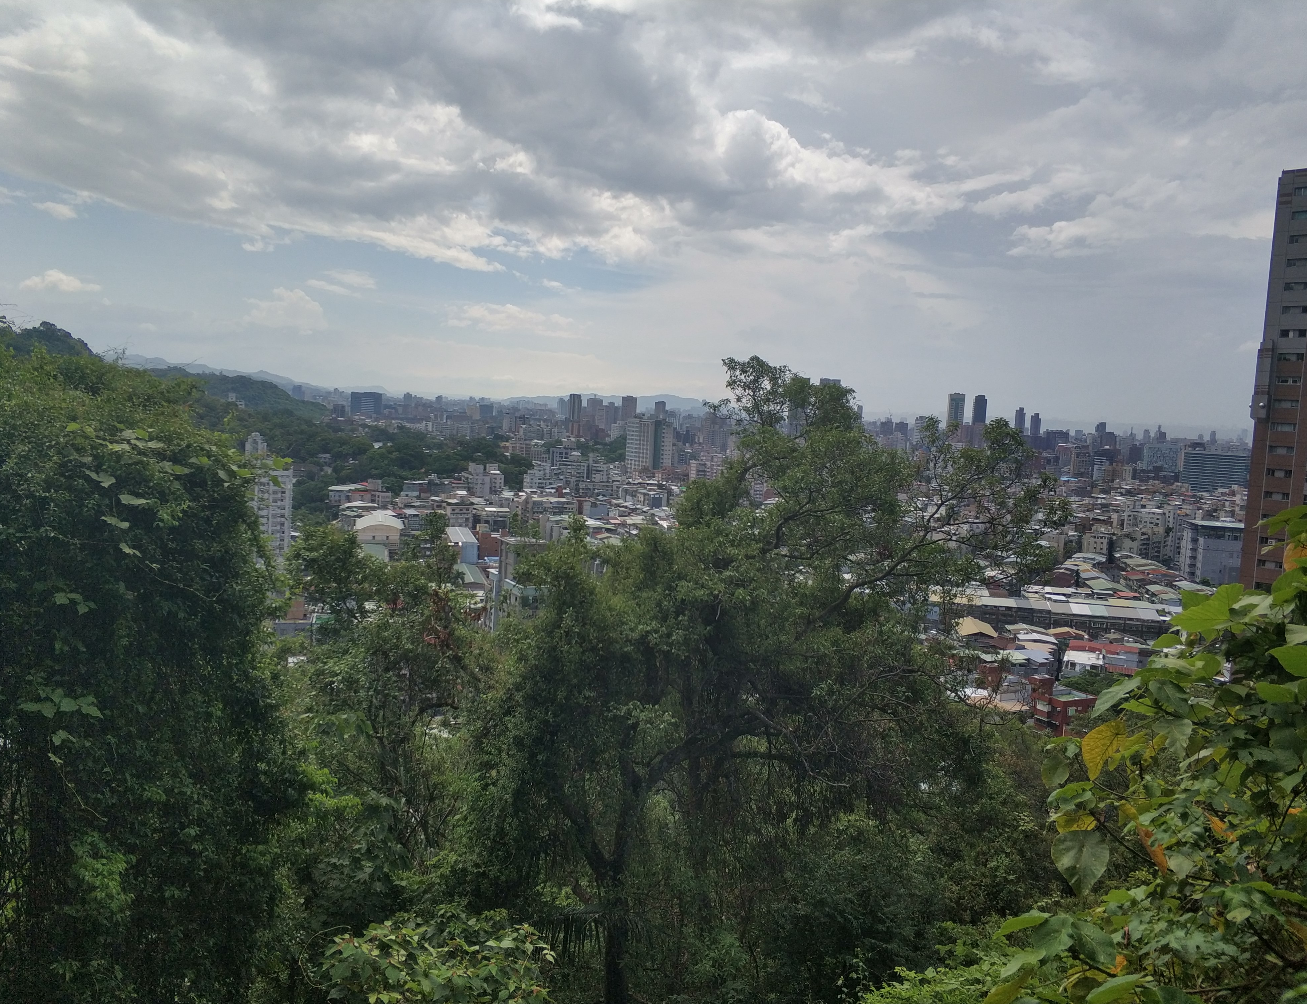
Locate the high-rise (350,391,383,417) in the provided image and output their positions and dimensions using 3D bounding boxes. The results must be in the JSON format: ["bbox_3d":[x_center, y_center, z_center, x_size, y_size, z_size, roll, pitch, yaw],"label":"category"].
[{"bbox_3d":[-588.180,-196.790,2150.000,61.590,53.740,32.000,2,6,-12],"label":"high-rise"}]

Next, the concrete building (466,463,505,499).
[{"bbox_3d":[-119.150,-12.640,740.000,21.940,29.620,16.000,0,6,-25],"label":"concrete building"}]

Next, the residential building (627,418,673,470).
[{"bbox_3d":[-3.820,-46.030,945.000,29.700,56.650,27.000,7,7,38],"label":"residential building"}]

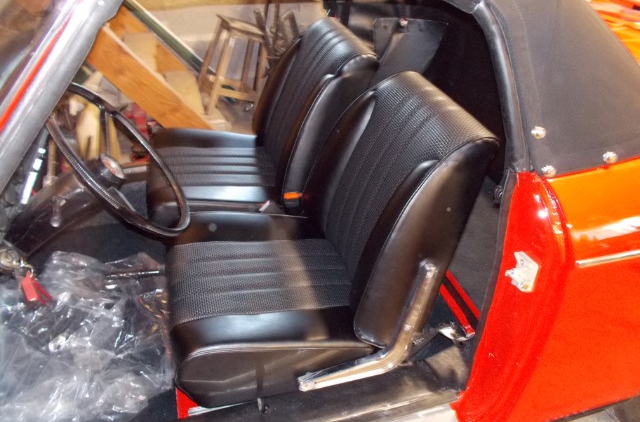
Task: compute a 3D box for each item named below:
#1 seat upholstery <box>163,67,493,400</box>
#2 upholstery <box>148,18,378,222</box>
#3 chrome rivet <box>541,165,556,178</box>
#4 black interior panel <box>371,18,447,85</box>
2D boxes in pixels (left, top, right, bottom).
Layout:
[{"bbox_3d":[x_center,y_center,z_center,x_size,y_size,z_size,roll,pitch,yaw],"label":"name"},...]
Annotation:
[{"bbox_3d":[-0.041,0.045,1.444,0.743,0.700,0.479,-6,33,-17],"label":"seat upholstery"},{"bbox_3d":[-0.261,-0.300,1.960,0.738,0.691,0.479,-6,33,-17],"label":"upholstery"},{"bbox_3d":[0.479,-0.083,1.125,0.024,0.024,0.012,-6,13,-17],"label":"chrome rivet"},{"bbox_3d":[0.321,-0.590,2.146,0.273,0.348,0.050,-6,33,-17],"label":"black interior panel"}]

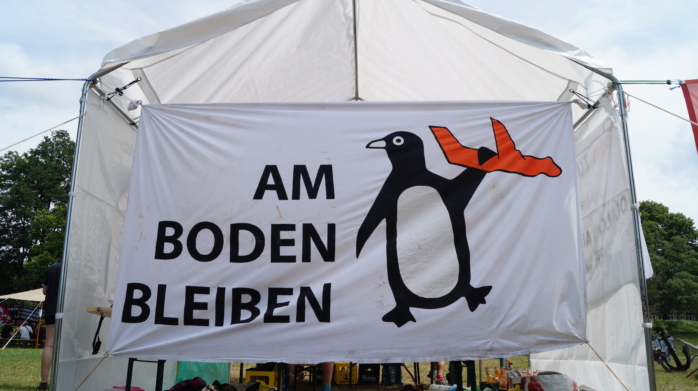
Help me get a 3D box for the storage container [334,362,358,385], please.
[{"bbox_3d":[-0.023,2.465,7.270,0.300,0.275,0.400,0,-13,0],"label":"storage container"}]

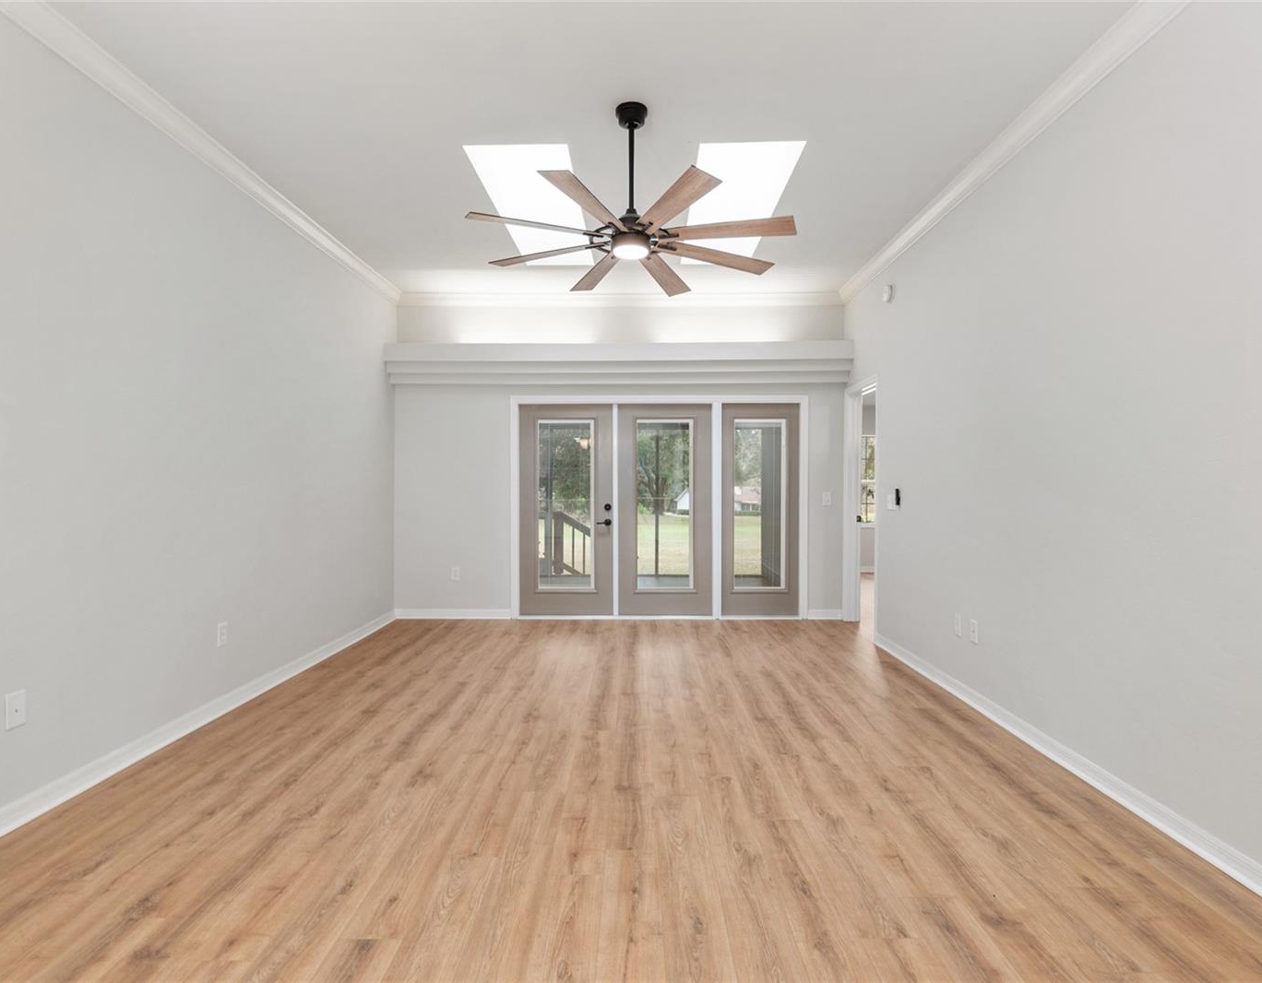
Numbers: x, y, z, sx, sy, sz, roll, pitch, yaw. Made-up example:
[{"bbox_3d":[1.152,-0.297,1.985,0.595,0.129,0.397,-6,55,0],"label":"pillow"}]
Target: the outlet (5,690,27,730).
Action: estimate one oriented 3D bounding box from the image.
[{"bbox_3d":[-2.250,0.801,2.402,0.008,0.124,0.078,0,1,1],"label":"outlet"}]

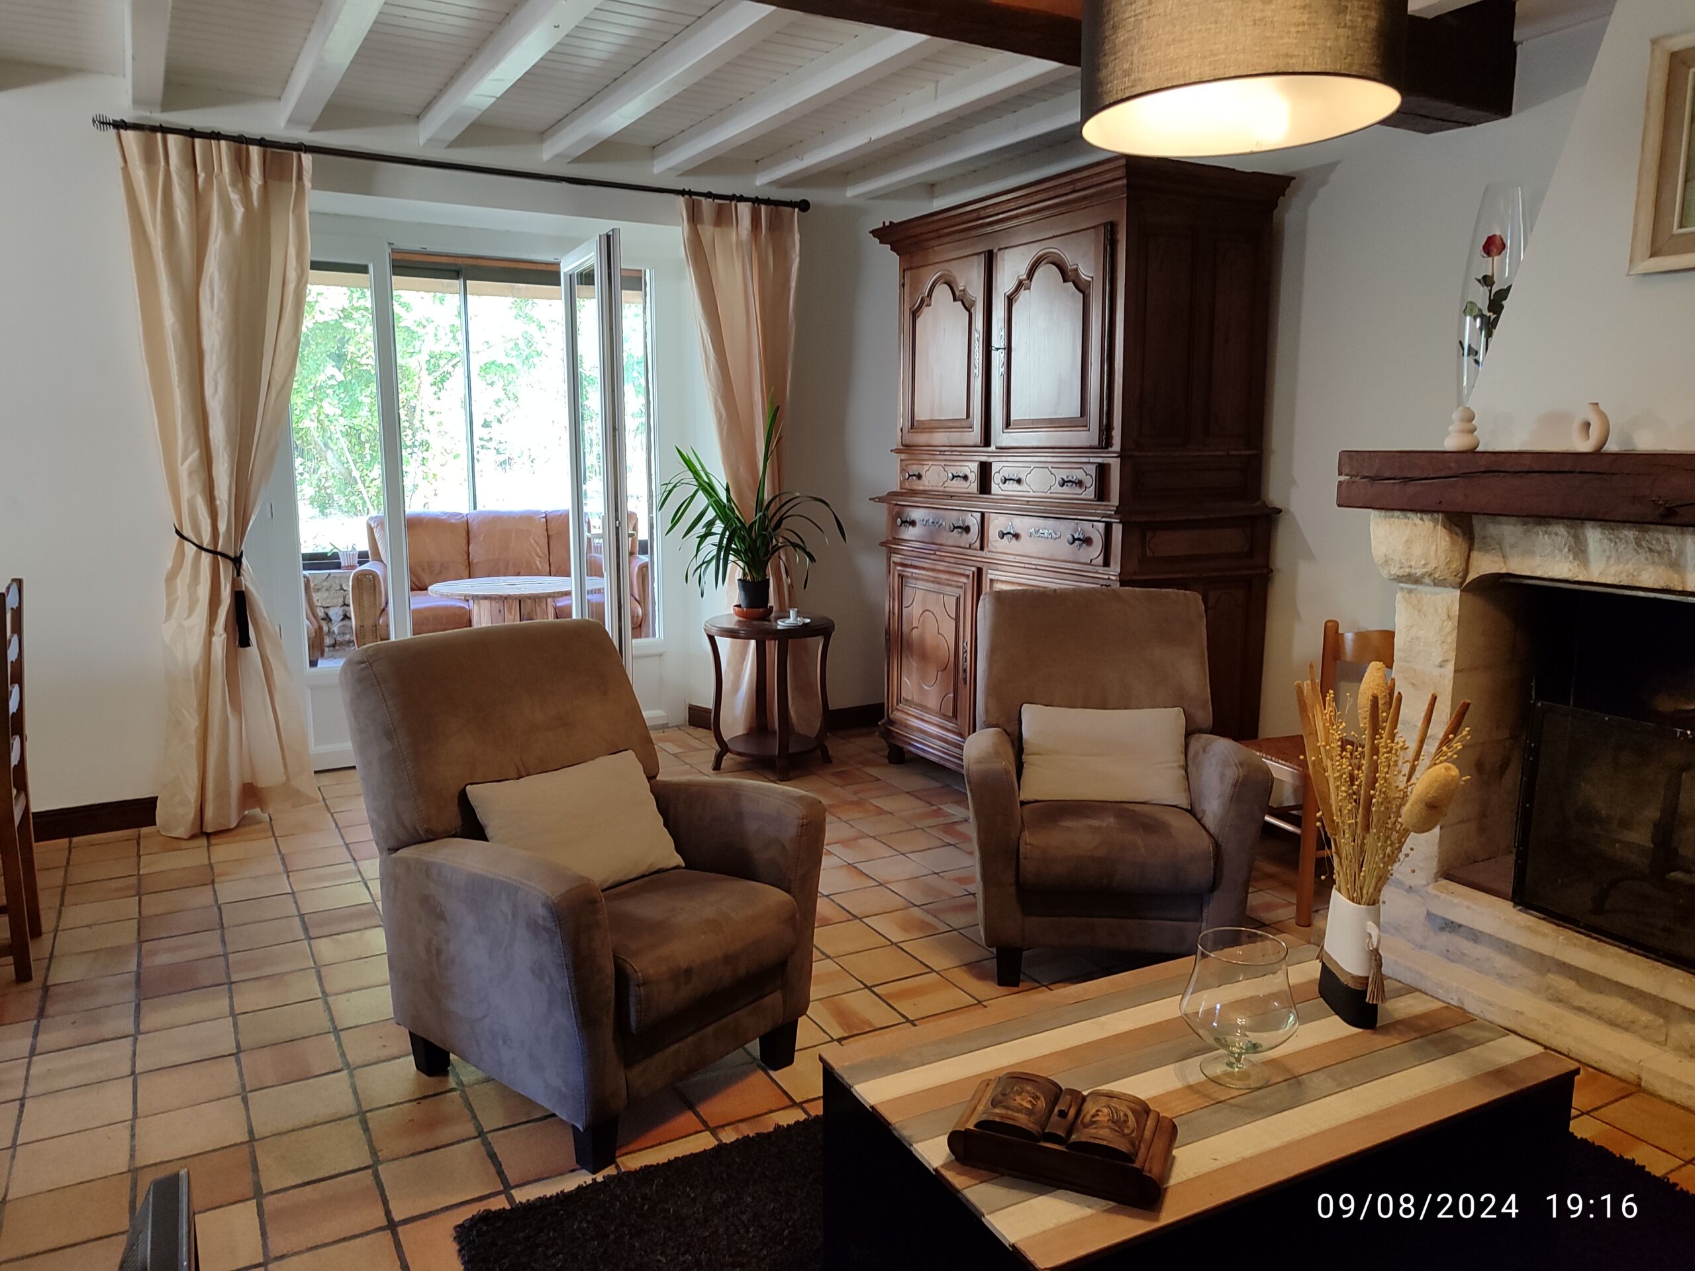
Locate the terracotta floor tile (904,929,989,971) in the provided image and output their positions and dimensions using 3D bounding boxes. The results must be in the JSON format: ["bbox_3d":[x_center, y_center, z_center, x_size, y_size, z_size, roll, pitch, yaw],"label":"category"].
[{"bbox_3d":[0.284,0.908,3.504,0.200,0.015,0.200,-5,11,-29],"label":"terracotta floor tile"}]

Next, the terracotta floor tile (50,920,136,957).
[{"bbox_3d":[-2.179,0.884,3.559,0.200,0.015,0.200,-5,11,-29],"label":"terracotta floor tile"}]

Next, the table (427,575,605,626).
[{"bbox_3d":[-1.907,0.036,7.102,1.030,0.655,1.030,-5,10,-29],"label":"table"}]

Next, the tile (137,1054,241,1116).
[{"bbox_3d":[-1.419,0.978,2.646,0.196,0.014,0.196,-5,10,-29],"label":"tile"}]

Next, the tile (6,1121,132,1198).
[{"bbox_3d":[-1.565,1.066,2.479,0.200,0.015,0.200,-5,11,-29],"label":"tile"}]

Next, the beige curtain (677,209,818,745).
[{"bbox_3d":[-0.410,-0.665,5.419,0.640,2.397,0.200,-5,11,-31],"label":"beige curtain"}]

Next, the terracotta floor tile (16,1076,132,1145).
[{"bbox_3d":[-1.614,1.004,2.570,0.198,0.015,0.198,-5,10,-29],"label":"terracotta floor tile"}]

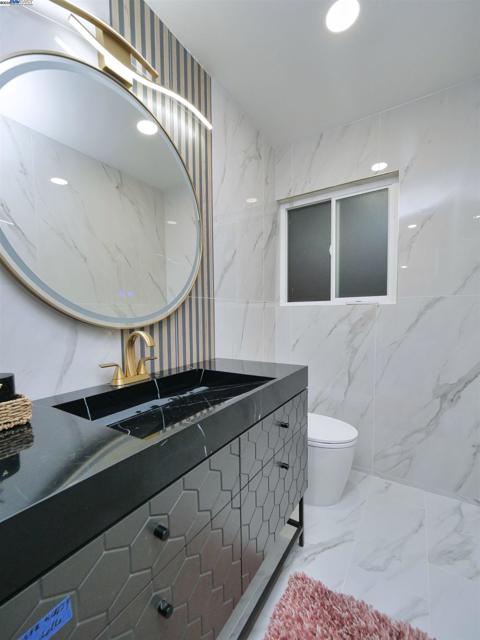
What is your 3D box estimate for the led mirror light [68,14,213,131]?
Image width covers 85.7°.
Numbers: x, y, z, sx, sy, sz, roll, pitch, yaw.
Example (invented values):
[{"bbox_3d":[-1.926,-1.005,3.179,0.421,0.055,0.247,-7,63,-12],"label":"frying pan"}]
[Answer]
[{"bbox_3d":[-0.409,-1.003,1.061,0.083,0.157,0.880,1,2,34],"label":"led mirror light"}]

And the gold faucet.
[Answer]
[{"bbox_3d":[-0.390,0.143,1.008,0.165,0.204,0.249,1,2,34],"label":"gold faucet"}]

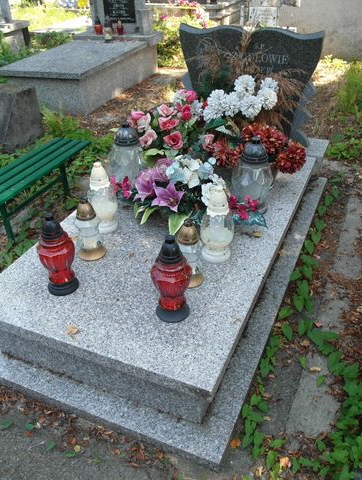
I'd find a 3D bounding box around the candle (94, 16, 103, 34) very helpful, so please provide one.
[{"bbox_3d":[-1.001,-2.596,5.373,0.097,0.198,0.097,12,37,21],"label":"candle"}]

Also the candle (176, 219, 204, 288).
[{"bbox_3d":[0.035,0.051,1.632,0.111,0.263,0.111,-2,35,2],"label":"candle"}]

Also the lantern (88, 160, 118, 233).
[{"bbox_3d":[-0.348,-0.189,1.958,0.117,0.323,0.117,-2,35,2],"label":"lantern"}]

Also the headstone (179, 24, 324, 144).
[{"bbox_3d":[0.392,-0.902,2.611,0.796,0.633,0.113,12,37,20],"label":"headstone"}]

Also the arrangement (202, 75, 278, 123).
[{"bbox_3d":[0.291,-0.722,2.277,0.416,0.208,0.238,12,38,21],"label":"arrangement"}]

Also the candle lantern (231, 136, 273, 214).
[{"bbox_3d":[0.319,-0.300,1.981,0.188,0.336,0.188,12,37,21],"label":"candle lantern"}]

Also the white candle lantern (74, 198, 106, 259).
[{"bbox_3d":[-0.376,-0.049,1.814,0.117,0.259,0.117,12,38,21],"label":"white candle lantern"}]

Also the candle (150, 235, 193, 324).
[{"bbox_3d":[-0.033,0.119,1.412,0.136,0.316,0.136,-2,34,1],"label":"candle"}]

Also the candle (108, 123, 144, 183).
[{"bbox_3d":[-0.278,-0.428,2.281,0.186,0.342,0.186,-2,35,2],"label":"candle"}]

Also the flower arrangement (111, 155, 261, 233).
[{"bbox_3d":[0.003,-0.236,2.045,0.693,0.267,0.366,12,38,21],"label":"flower arrangement"}]

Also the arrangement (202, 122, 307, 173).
[{"bbox_3d":[0.365,-0.466,2.275,0.495,0.267,0.238,12,38,21],"label":"arrangement"}]

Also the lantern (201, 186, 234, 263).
[{"bbox_3d":[0.135,-0.066,1.668,0.129,0.319,0.129,-2,34,1],"label":"lantern"}]

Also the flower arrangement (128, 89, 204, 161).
[{"bbox_3d":[-0.052,-0.503,2.212,0.338,0.400,0.306,12,37,21],"label":"flower arrangement"}]

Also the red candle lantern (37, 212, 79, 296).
[{"bbox_3d":[-0.439,0.041,1.558,0.136,0.311,0.136,12,37,21],"label":"red candle lantern"}]

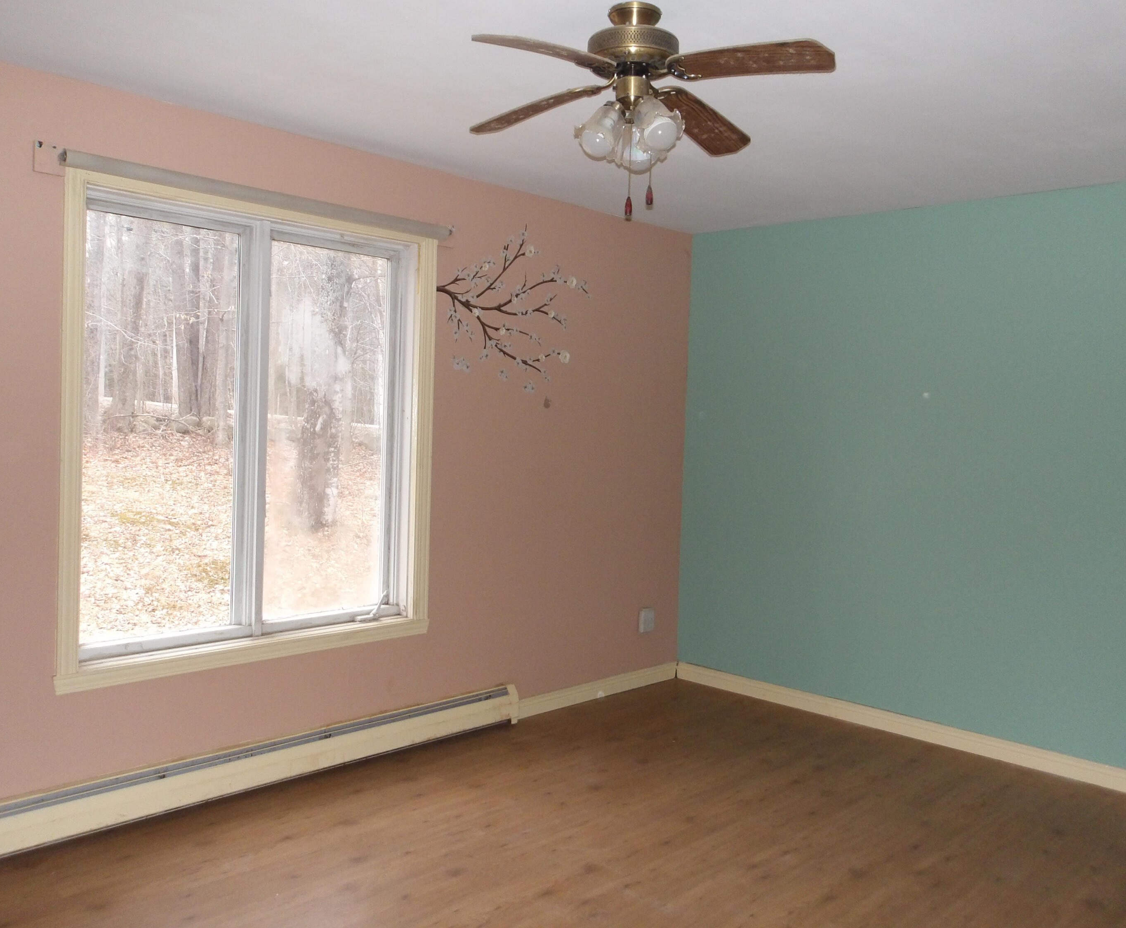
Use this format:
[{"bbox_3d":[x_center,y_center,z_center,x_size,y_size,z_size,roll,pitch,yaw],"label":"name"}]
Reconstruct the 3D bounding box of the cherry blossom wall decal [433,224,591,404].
[{"bbox_3d":[-0.198,-0.674,4.326,0.915,0.796,0.010,-1,4,-45],"label":"cherry blossom wall decal"}]

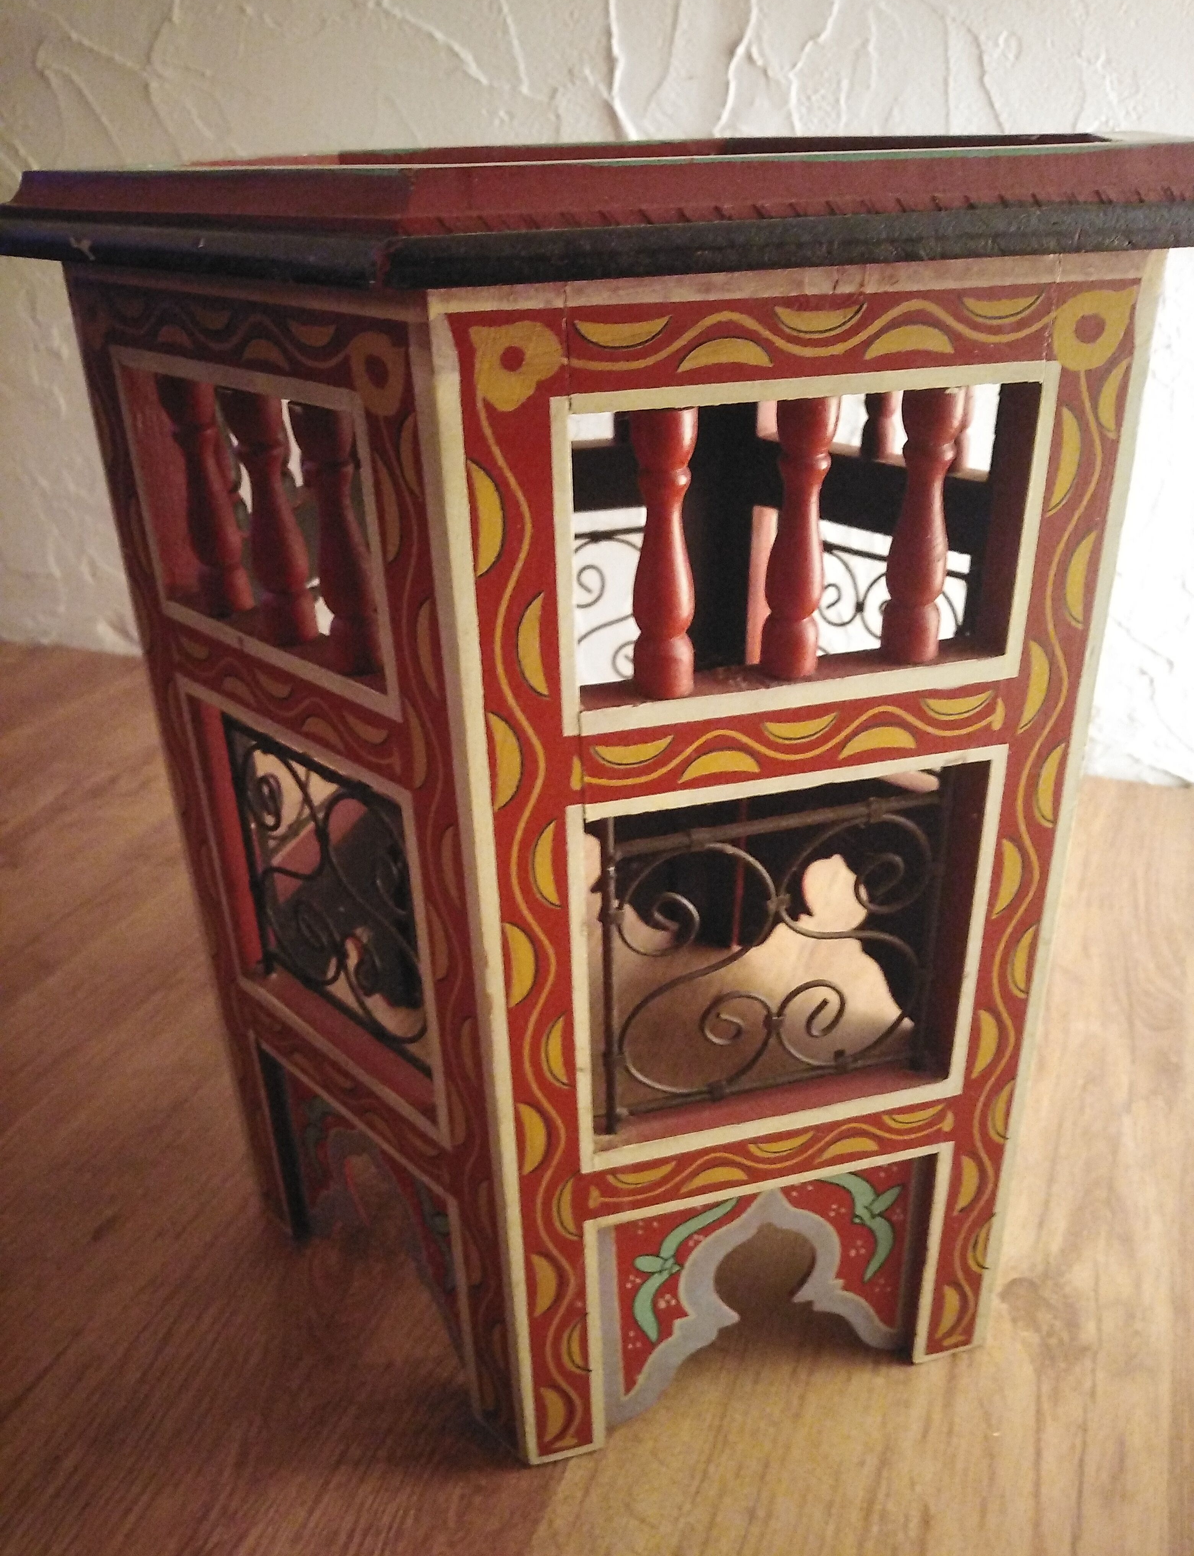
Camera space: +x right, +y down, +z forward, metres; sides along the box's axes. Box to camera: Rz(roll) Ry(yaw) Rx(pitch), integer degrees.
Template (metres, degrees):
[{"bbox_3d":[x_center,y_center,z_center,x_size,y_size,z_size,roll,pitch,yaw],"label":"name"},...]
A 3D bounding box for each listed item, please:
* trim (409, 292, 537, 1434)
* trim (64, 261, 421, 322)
[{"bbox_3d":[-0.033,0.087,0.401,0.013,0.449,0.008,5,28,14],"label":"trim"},{"bbox_3d":[-0.114,-0.148,0.363,0.211,0.009,0.008,23,36,40],"label":"trim"}]

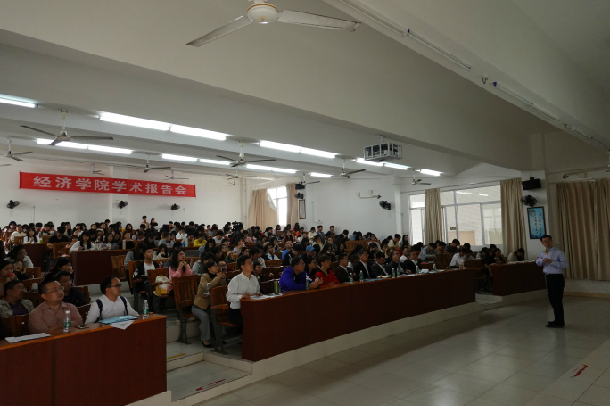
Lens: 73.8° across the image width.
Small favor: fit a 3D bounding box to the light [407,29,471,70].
[{"bbox_3d":[1.357,-1.495,4.011,1.220,0.070,0.060,3,-8,-43],"label":"light"}]

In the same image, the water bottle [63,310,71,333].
[{"bbox_3d":[-2.203,1.090,3.764,0.064,0.200,0.064,-5,-6,37],"label":"water bottle"}]

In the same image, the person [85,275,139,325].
[{"bbox_3d":[-2.074,1.398,4.379,0.720,1.180,0.580,-6,-7,40],"label":"person"}]

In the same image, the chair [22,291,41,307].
[{"bbox_3d":[-3.181,1.496,4.593,0.530,0.870,0.520,-5,-6,37],"label":"chair"}]

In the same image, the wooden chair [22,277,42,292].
[{"bbox_3d":[-3.539,1.487,5.675,0.630,0.880,0.550,-6,-7,35],"label":"wooden chair"}]

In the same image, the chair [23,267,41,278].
[{"bbox_3d":[-4.183,1.451,6.156,0.530,0.870,0.520,-5,-6,37],"label":"chair"}]

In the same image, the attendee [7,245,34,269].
[{"bbox_3d":[-4.538,1.272,6.530,0.750,1.200,0.500,-6,-7,34],"label":"attendee"}]

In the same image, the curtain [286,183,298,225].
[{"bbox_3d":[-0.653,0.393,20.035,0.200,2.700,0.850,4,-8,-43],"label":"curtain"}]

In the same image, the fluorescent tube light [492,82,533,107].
[{"bbox_3d":[2.550,-1.305,4.943,1.220,0.070,0.060,3,-5,-44],"label":"fluorescent tube light"}]

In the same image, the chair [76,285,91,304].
[{"bbox_3d":[-2.835,1.580,5.015,0.600,0.980,0.530,-6,-7,36],"label":"chair"}]

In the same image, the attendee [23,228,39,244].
[{"bbox_3d":[-7.306,1.292,10.896,0.680,1.200,0.500,-6,-7,43],"label":"attendee"}]

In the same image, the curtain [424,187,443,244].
[{"bbox_3d":[4.754,0.823,14.924,0.150,2.650,0.680,3,-7,-42],"label":"curtain"}]

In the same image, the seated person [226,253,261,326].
[{"bbox_3d":[-0.818,1.436,5.915,0.780,1.330,0.550,-6,-7,36],"label":"seated person"}]

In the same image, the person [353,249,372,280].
[{"bbox_3d":[1.201,1.551,7.788,0.680,1.300,0.520,-7,-8,41],"label":"person"}]

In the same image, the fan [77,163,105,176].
[{"bbox_3d":[-8.374,-1.345,16.099,1.320,0.460,1.320,4,-8,-43],"label":"fan"}]

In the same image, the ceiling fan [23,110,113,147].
[{"bbox_3d":[-3.792,-1.196,6.365,1.300,0.520,1.220,3,-8,-43],"label":"ceiling fan"}]

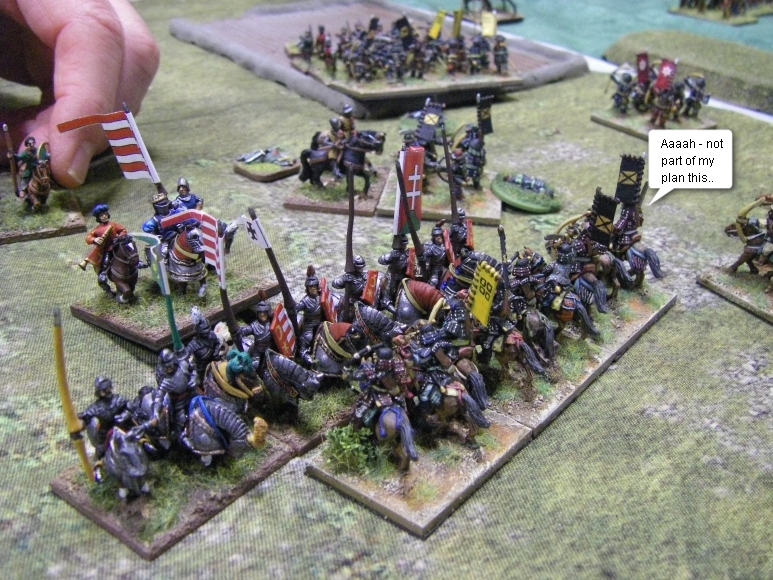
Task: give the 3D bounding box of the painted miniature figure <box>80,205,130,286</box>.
[{"bbox_3d":[-0.083,-0.013,0.248,0.013,0.021,0.011,-19,32,-30],"label":"painted miniature figure"}]

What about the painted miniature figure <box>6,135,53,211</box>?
[{"bbox_3d":[-0.134,-0.046,0.318,0.015,0.026,0.021,-16,31,-26],"label":"painted miniature figure"}]

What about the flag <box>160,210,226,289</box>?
[{"bbox_3d":[-0.043,-0.010,0.189,0.018,0.018,0.004,20,35,35],"label":"flag"}]

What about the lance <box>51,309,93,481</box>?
[{"bbox_3d":[-0.062,0.022,0.168,0.004,0.041,0.003,0,27,0],"label":"lance"}]

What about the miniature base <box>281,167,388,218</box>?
[{"bbox_3d":[-0.018,-0.039,0.329,0.032,0.003,0.042,3,28,9],"label":"miniature base"}]

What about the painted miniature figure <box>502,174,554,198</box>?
[{"bbox_3d":[0.053,-0.039,0.318,0.019,0.006,0.009,22,35,27],"label":"painted miniature figure"}]

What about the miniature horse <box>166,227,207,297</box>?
[{"bbox_3d":[-0.063,-0.010,0.254,0.010,0.020,0.022,-22,34,-34],"label":"miniature horse"}]

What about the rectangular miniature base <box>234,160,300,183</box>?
[{"bbox_3d":[-0.050,-0.051,0.355,0.023,0.003,0.021,23,37,39],"label":"rectangular miniature base"}]

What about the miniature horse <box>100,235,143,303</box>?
[{"bbox_3d":[-0.082,-0.008,0.251,0.009,0.019,0.021,-20,33,-32],"label":"miniature horse"}]

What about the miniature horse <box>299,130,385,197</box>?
[{"bbox_3d":[-0.017,-0.048,0.321,0.029,0.021,0.009,10,30,20],"label":"miniature horse"}]

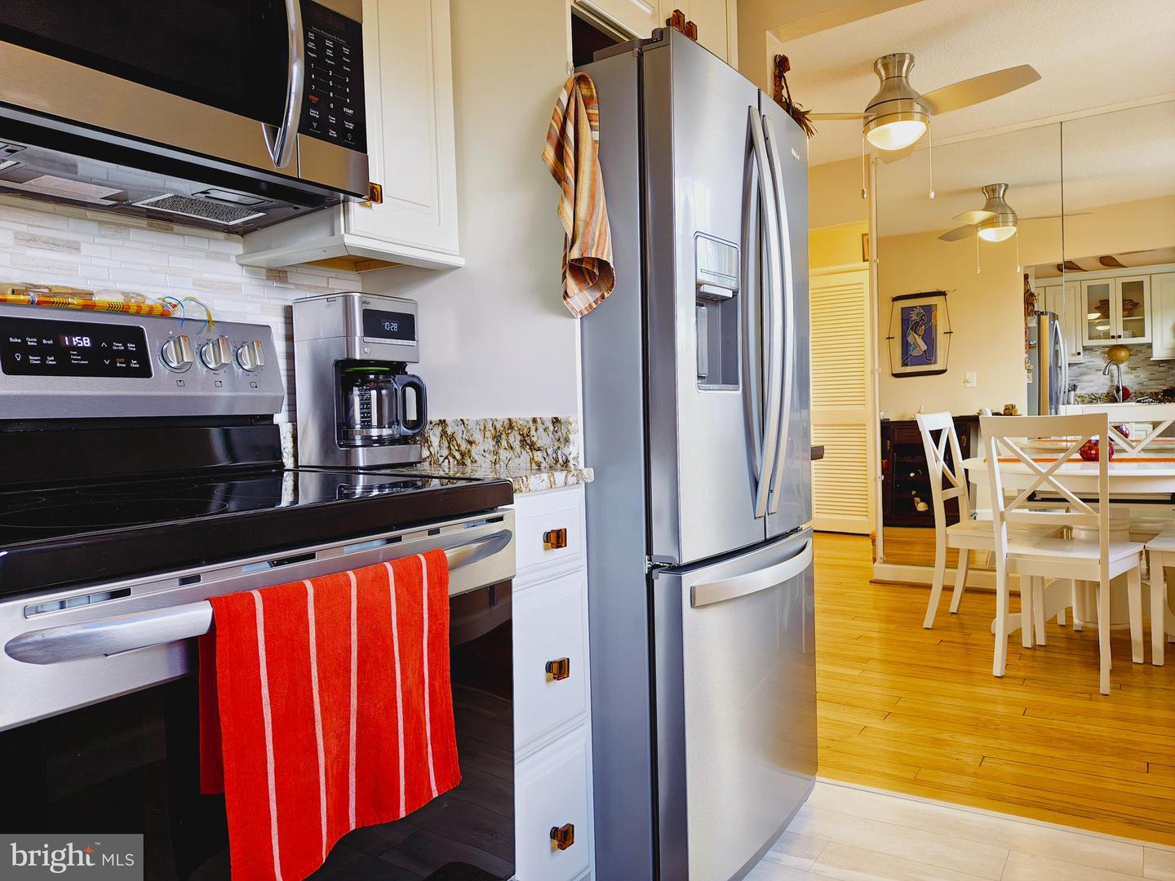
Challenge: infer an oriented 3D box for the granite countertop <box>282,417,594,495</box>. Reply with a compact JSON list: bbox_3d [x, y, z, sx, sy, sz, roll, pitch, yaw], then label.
[{"bbox_3d":[-0.330,0.024,1.704,0.635,0.133,0.292,0,2,32],"label":"granite countertop"}]

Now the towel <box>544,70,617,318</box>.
[{"bbox_3d":[-0.020,-0.459,1.595,0.135,0.445,0.073,0,2,32],"label":"towel"}]

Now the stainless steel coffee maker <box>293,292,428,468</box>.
[{"bbox_3d":[-0.473,-0.119,1.805,0.220,0.354,0.182,0,2,32],"label":"stainless steel coffee maker"}]

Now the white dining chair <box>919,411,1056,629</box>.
[{"bbox_3d":[1.835,0.361,3.851,0.530,0.970,0.450,0,3,38],"label":"white dining chair"}]

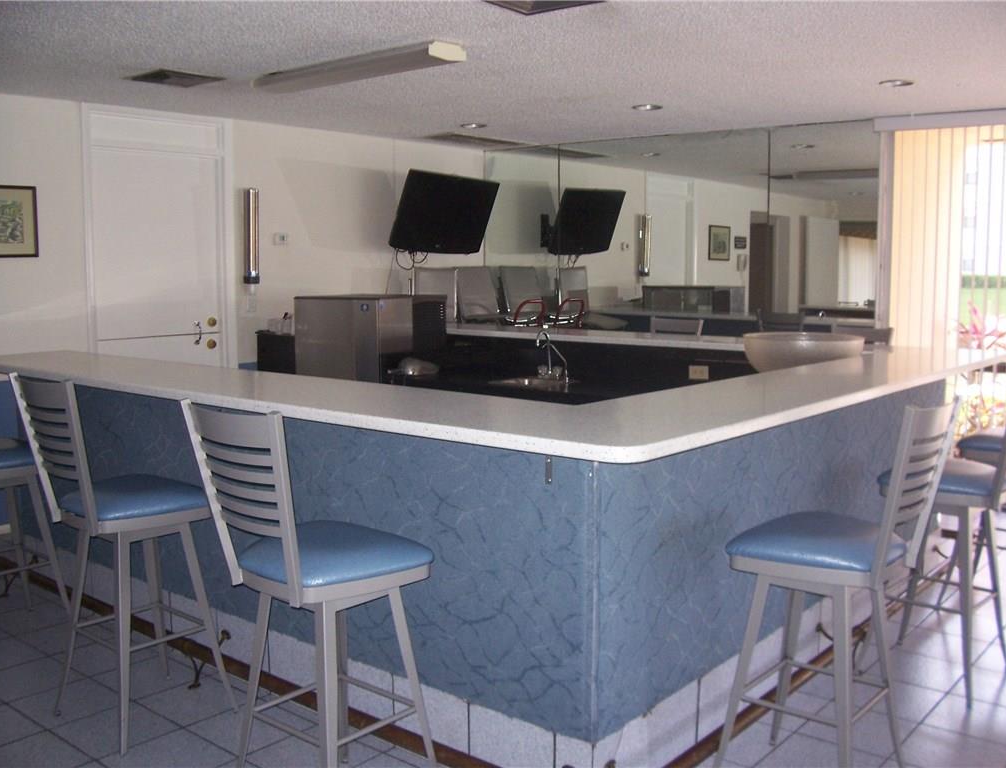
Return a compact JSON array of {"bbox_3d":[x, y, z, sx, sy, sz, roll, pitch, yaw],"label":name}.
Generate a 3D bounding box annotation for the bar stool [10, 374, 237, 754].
[{"bbox_3d":[-1.230,0.534,3.269,0.465,1.165,0.536,5,9,40],"label":"bar stool"}]

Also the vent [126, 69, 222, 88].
[{"bbox_3d":[-1.673,-1.544,5.119,0.360,0.025,0.367,5,9,40],"label":"vent"}]

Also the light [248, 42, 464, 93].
[{"bbox_3d":[-0.704,-1.474,4.750,1.240,0.078,0.232,5,9,40],"label":"light"}]

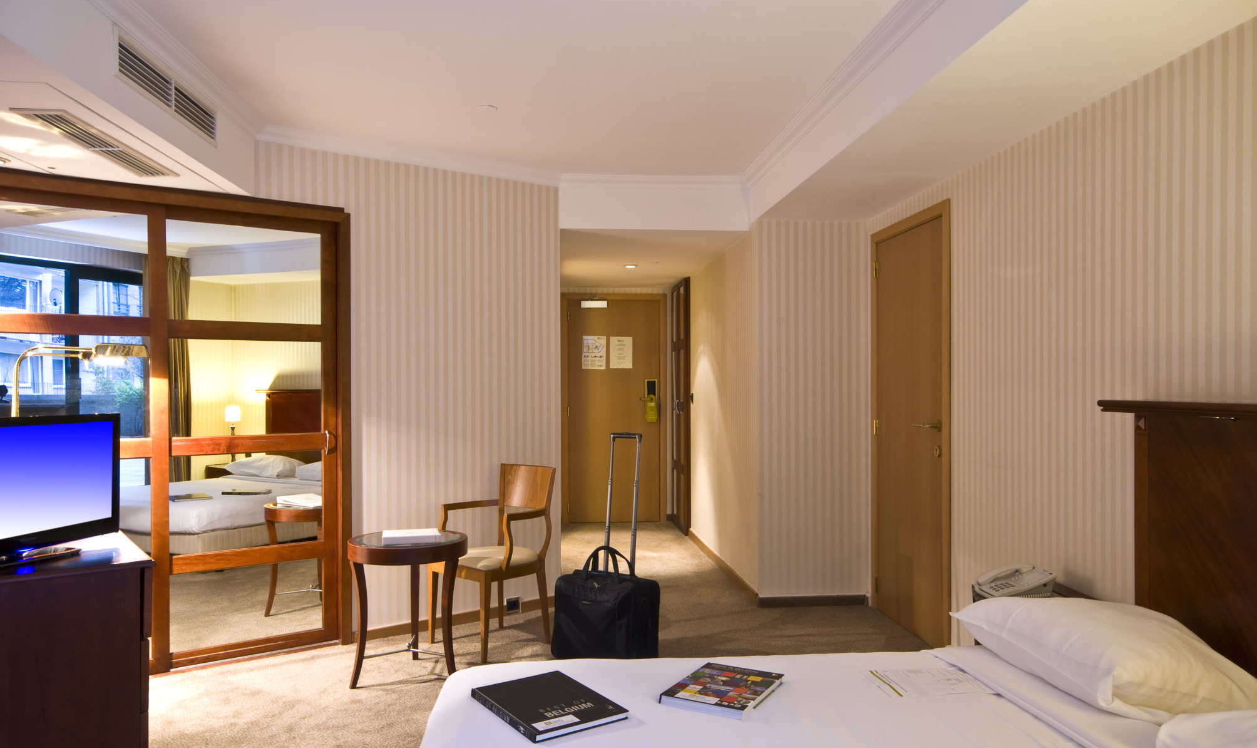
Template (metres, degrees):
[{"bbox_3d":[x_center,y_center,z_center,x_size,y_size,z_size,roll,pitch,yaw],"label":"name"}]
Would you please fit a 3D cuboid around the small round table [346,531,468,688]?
[{"bbox_3d":[-0.938,0.992,3.707,0.495,0.583,0.495,0,-1,0],"label":"small round table"}]

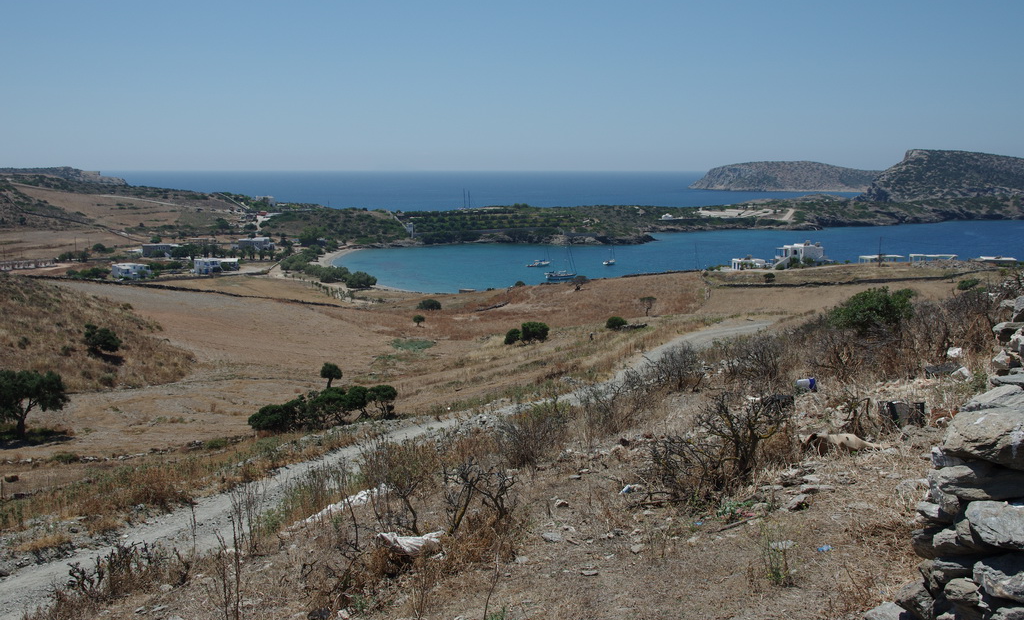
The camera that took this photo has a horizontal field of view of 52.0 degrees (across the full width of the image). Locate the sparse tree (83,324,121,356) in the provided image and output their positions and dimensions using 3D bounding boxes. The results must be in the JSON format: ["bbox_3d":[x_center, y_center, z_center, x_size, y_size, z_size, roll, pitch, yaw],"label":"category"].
[{"bbox_3d":[-50.210,3.570,128.490,4.200,3.800,3.900,-3,8,-21],"label":"sparse tree"}]

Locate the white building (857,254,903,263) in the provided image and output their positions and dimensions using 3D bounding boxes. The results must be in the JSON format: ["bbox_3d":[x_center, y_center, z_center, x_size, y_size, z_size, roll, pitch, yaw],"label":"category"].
[{"bbox_3d":[121.384,-16.918,345.000,15.000,3.100,6.500,0,8,0],"label":"white building"}]

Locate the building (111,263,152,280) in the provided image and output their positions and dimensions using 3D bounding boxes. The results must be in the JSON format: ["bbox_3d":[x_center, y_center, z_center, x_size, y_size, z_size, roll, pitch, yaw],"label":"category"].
[{"bbox_3d":[-169.200,-17.190,467.000,14.000,6.200,11.000,-6,9,-35],"label":"building"}]

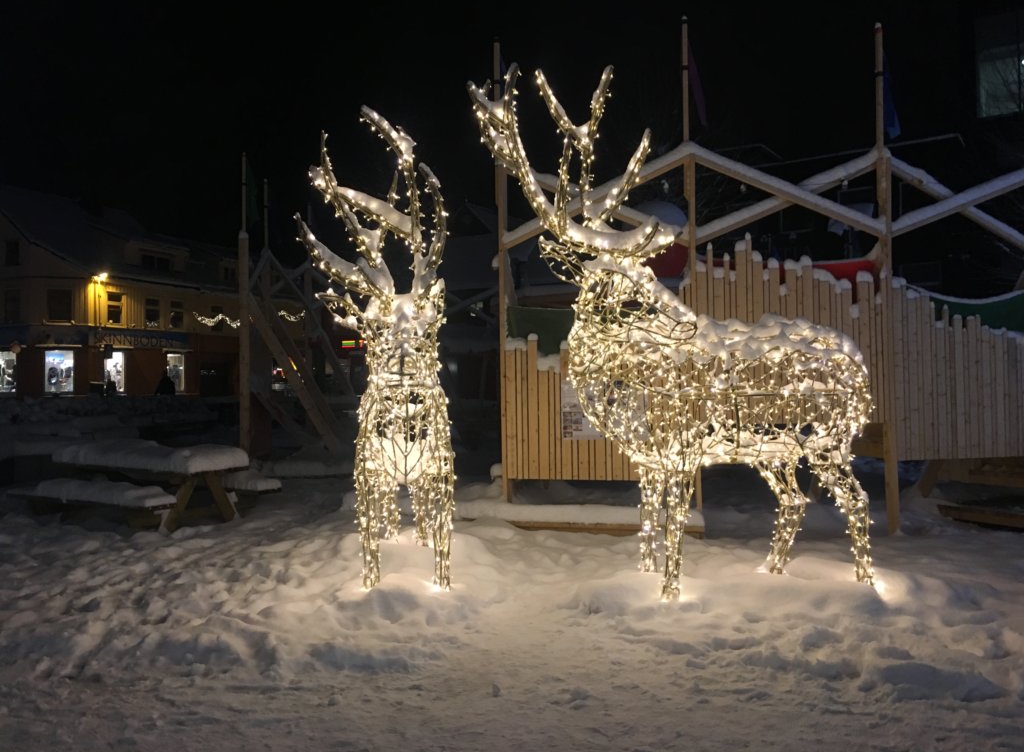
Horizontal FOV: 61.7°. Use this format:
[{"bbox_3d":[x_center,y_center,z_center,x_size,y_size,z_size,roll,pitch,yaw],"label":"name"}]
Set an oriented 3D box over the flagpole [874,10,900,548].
[{"bbox_3d":[3.875,-1.001,8.900,0.160,5.330,0.160,-1,-1,5],"label":"flagpole"}]

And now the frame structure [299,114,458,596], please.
[{"bbox_3d":[-1.090,-0.220,7.000,1.150,3.600,2.200,-1,-1,-6],"label":"frame structure"}]

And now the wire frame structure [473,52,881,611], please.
[{"bbox_3d":[1.240,-0.350,6.350,2.900,3.800,1.200,0,-1,-16],"label":"wire frame structure"}]

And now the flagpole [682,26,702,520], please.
[{"bbox_3d":[1.873,-1.142,8.950,0.150,5.290,0.150,-1,-1,5],"label":"flagpole"}]

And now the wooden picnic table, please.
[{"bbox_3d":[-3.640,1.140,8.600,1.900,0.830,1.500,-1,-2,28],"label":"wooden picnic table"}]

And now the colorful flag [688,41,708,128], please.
[{"bbox_3d":[1.957,-3.058,9.000,0.210,0.920,0.120,-1,-1,0],"label":"colorful flag"}]

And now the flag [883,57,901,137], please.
[{"bbox_3d":[3.937,-2.889,8.900,0.190,0.900,0.120,-1,-1,0],"label":"flag"}]

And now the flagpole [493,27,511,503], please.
[{"bbox_3d":[-0.109,-1.182,9.800,0.150,5.390,0.150,-1,-1,5],"label":"flagpole"}]

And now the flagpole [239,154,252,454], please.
[{"bbox_3d":[-4.490,-1.183,14.400,0.160,5.100,0.160,-1,-1,5],"label":"flagpole"}]

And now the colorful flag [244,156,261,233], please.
[{"bbox_3d":[-4.326,-3.059,14.300,0.250,1.200,0.150,-1,-1,0],"label":"colorful flag"}]

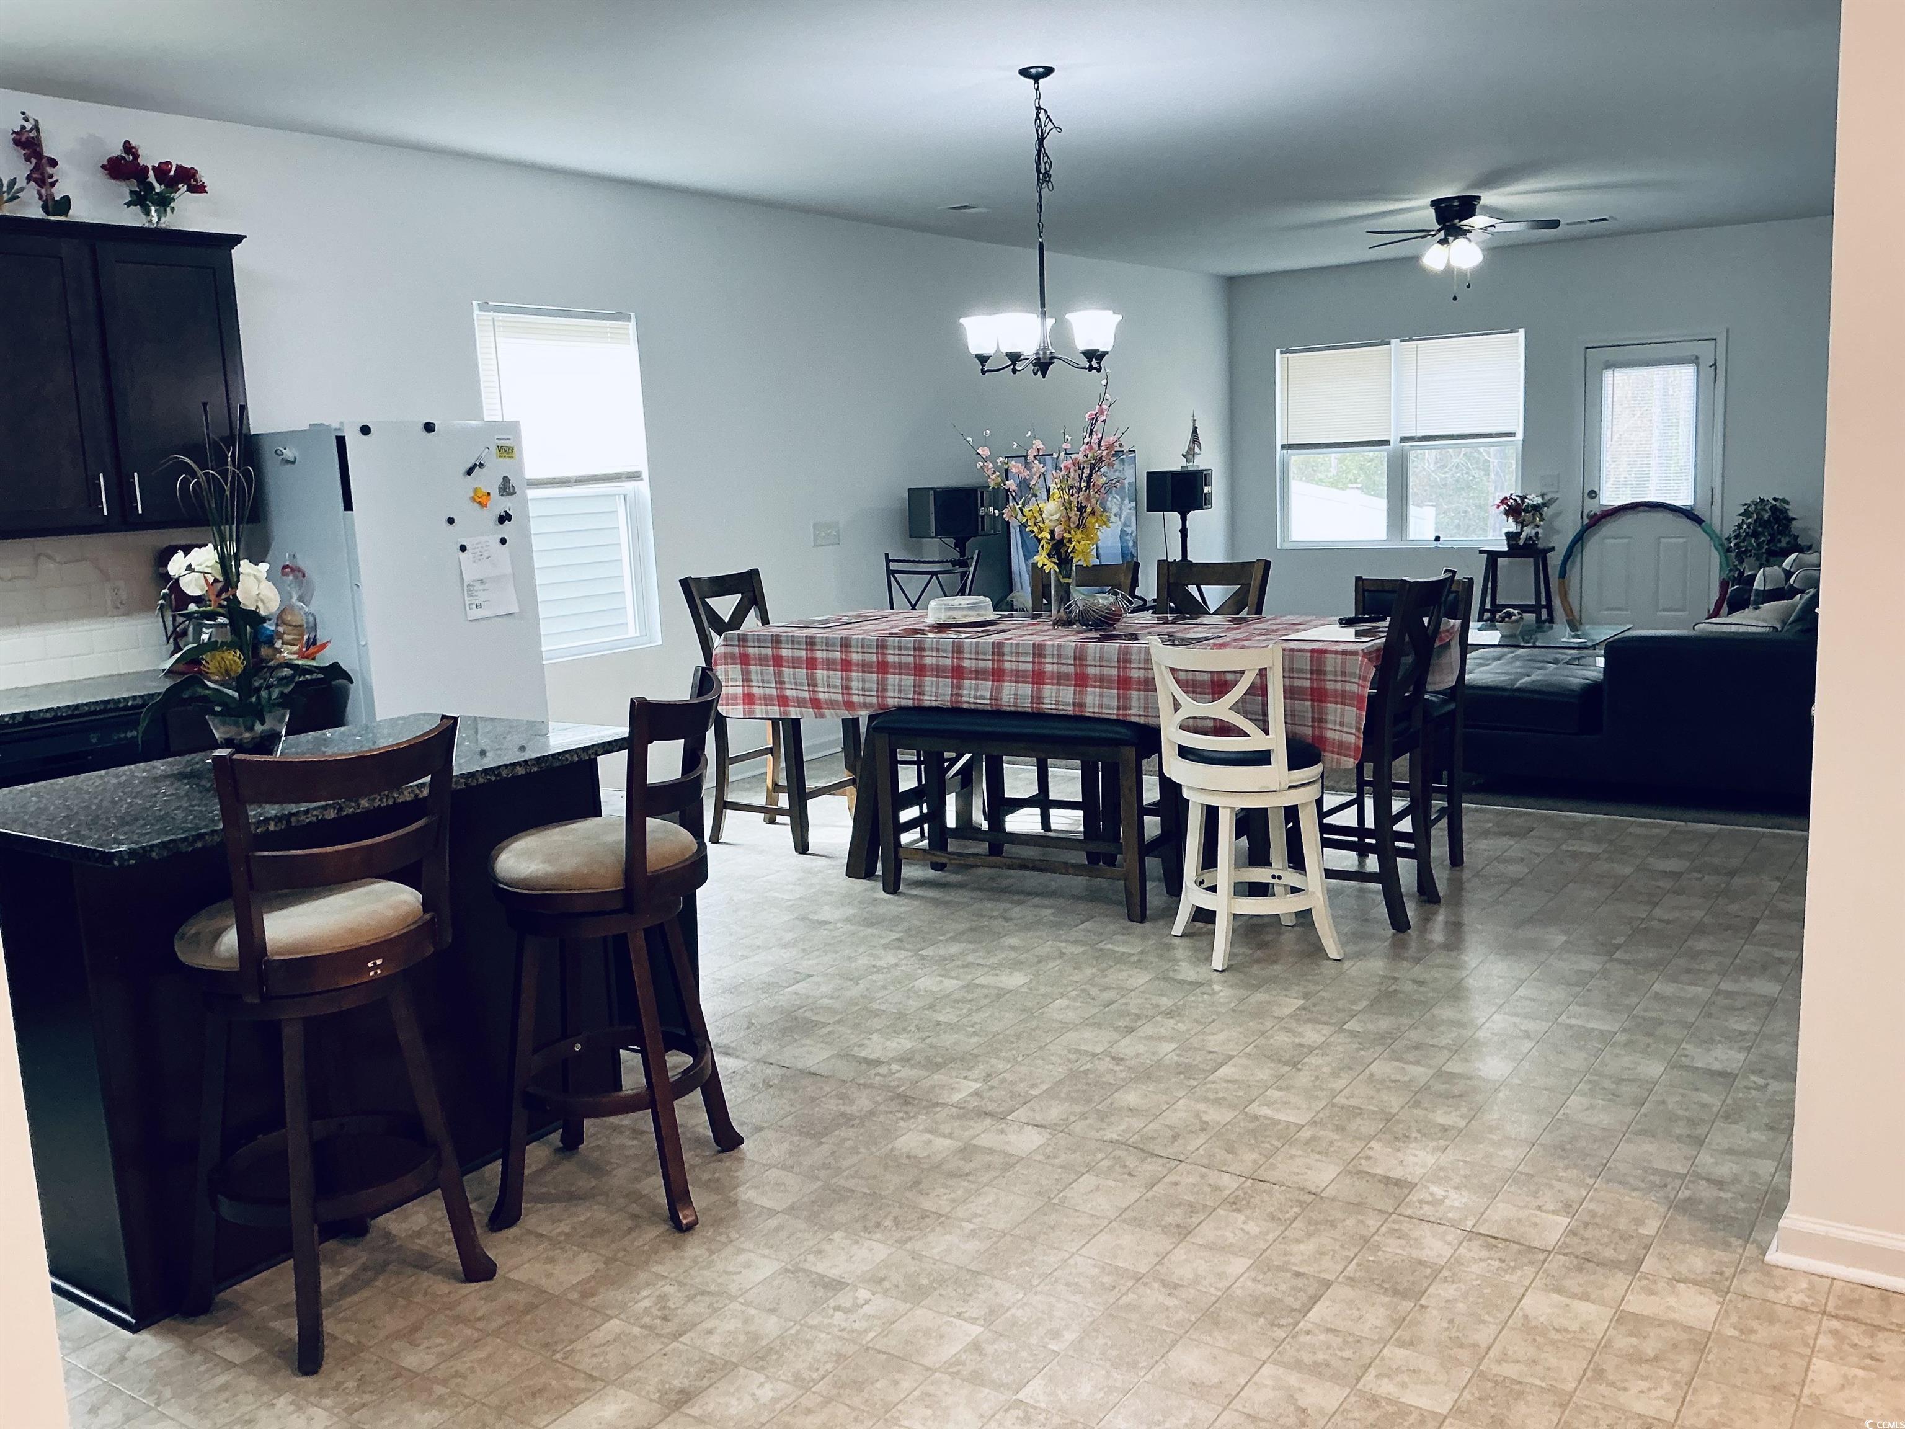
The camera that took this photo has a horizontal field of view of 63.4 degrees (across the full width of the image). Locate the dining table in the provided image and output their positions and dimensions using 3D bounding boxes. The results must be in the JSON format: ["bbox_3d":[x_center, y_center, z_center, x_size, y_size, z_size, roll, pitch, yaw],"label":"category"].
[{"bbox_3d":[0.402,0.127,5.489,2.430,0.890,0.950,4,11,37],"label":"dining table"}]

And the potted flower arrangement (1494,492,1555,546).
[{"bbox_3d":[3.891,-1.327,10.493,0.390,0.370,0.330,4,11,35],"label":"potted flower arrangement"}]

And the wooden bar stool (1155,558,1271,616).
[{"bbox_3d":[0.872,-0.002,5.673,0.460,1.090,0.550,3,11,32],"label":"wooden bar stool"}]

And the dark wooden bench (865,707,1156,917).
[{"bbox_3d":[0.271,0.311,5.263,1.050,0.610,0.410,5,12,39],"label":"dark wooden bench"}]

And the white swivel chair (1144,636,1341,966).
[{"bbox_3d":[0.903,0.236,4.613,0.520,0.965,0.530,4,12,36],"label":"white swivel chair"}]

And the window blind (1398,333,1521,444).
[{"bbox_3d":[3.512,-2.276,10.703,0.821,0.707,0.050,4,11,35],"label":"window blind"}]

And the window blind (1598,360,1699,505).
[{"bbox_3d":[4.511,-1.820,9.991,0.579,0.941,0.050,4,11,35],"label":"window blind"}]

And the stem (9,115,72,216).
[{"bbox_3d":[-2.765,-1.654,4.698,0.150,0.340,0.160,4,12,36],"label":"stem"}]

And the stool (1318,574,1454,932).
[{"bbox_3d":[1.268,0.095,4.890,0.520,1.060,0.430,4,11,35],"label":"stool"}]

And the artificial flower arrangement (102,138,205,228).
[{"bbox_3d":[-2.552,-1.701,4.934,0.250,0.255,0.310,4,11,35],"label":"artificial flower arrangement"}]

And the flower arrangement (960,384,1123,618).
[{"bbox_3d":[0.315,-0.749,5.442,0.600,0.860,0.480,-2,9,4],"label":"flower arrangement"}]

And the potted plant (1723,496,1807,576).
[{"bbox_3d":[5.001,-1.092,9.489,0.430,0.500,0.420,4,12,36],"label":"potted plant"}]

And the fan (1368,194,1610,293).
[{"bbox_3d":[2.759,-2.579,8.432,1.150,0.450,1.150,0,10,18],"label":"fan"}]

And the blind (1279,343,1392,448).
[{"bbox_3d":[2.784,-2.318,11.223,0.830,0.731,0.050,4,11,35],"label":"blind"}]

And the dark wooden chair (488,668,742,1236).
[{"bbox_3d":[-0.708,0.464,3.150,0.465,1.066,0.435,-1,9,8],"label":"dark wooden chair"}]

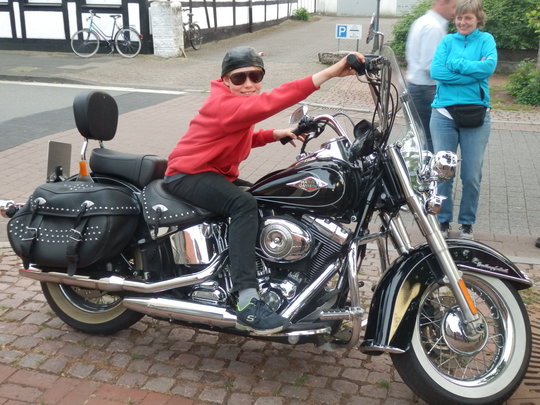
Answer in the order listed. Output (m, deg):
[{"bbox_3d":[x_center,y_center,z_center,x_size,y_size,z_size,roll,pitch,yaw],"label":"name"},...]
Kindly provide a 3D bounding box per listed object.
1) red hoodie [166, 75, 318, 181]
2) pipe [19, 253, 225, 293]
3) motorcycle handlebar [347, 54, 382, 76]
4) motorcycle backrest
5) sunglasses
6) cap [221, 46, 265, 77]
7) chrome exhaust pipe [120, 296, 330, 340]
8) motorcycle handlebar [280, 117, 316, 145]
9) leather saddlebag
[{"bbox_3d":[-0.116,-0.320,2.565,0.656,0.484,0.520,3,17,8],"label":"red hoodie"},{"bbox_3d":[-0.625,0.248,2.597,0.970,0.200,0.120,3,5,18],"label":"pipe"},{"bbox_3d":[0.325,-0.491,2.171,0.085,0.075,0.190,-5,7,34],"label":"motorcycle handlebar"},{"bbox_3d":[-0.791,-0.404,2.896,0.095,0.225,0.260,3,5,18],"label":"motorcycle backrest"},{"bbox_3d":[-0.100,-0.490,2.455,0.142,0.050,0.130,-6,18,-21],"label":"sunglasses"},{"bbox_3d":[-0.108,-0.563,2.500,0.165,0.120,0.195,-6,18,-21],"label":"cap"},{"bbox_3d":[-0.190,0.433,2.471,0.900,0.125,0.120,6,6,18],"label":"chrome exhaust pipe"},{"bbox_3d":[0.136,-0.320,2.858,0.190,0.080,0.090,-26,-24,15],"label":"motorcycle handlebar"},{"bbox_3d":[-0.814,0.084,2.626,0.530,0.350,0.220,6,6,18],"label":"leather saddlebag"}]

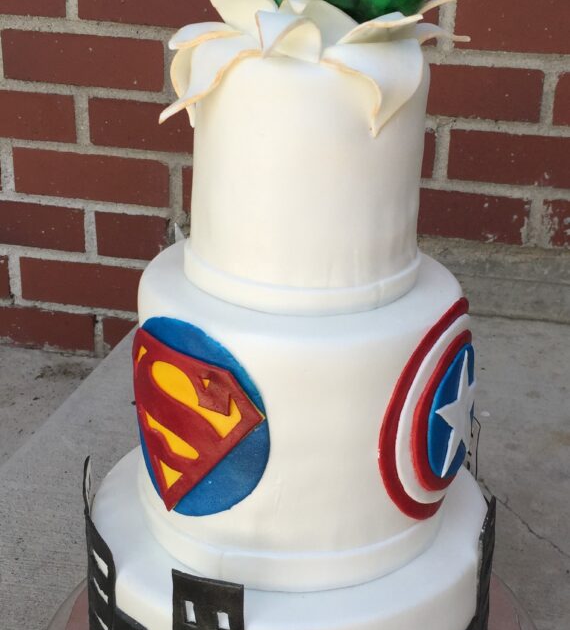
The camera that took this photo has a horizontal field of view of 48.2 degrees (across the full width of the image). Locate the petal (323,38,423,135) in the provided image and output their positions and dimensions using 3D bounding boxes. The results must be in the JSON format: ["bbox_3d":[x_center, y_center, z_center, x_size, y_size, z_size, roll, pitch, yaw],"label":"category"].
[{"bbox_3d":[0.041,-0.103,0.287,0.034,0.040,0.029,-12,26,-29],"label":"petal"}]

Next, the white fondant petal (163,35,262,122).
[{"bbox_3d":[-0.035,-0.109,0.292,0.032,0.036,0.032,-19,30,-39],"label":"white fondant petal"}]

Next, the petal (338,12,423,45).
[{"bbox_3d":[0.046,-0.136,0.302,0.036,0.015,0.022,15,26,29],"label":"petal"}]

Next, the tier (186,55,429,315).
[{"bbox_3d":[0.010,-0.080,0.349,0.132,0.116,0.132,1,23,0],"label":"tier"}]

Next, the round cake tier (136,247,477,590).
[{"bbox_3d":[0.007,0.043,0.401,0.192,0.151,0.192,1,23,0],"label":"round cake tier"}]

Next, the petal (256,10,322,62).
[{"bbox_3d":[0.003,-0.123,0.277,0.026,0.021,0.019,5,23,8],"label":"petal"}]

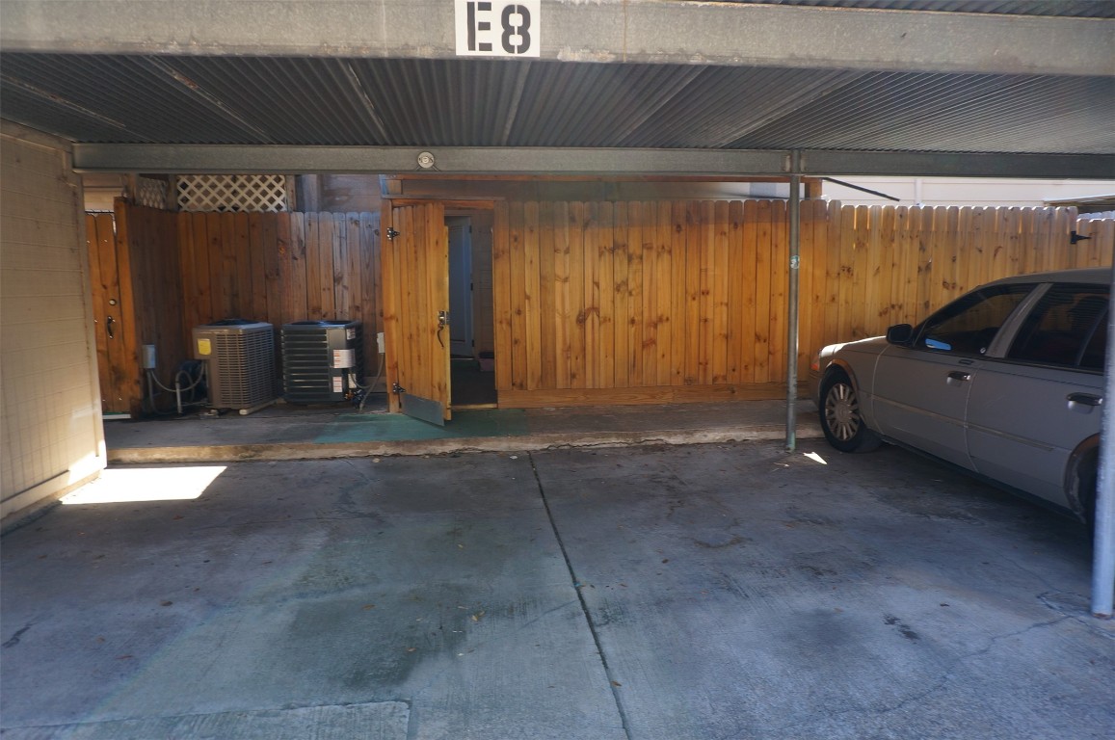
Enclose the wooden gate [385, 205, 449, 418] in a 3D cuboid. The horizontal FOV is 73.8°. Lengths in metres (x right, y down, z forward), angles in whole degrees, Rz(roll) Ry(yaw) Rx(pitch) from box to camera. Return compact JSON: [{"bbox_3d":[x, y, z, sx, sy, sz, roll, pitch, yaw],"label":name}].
[{"bbox_3d":[-1.300,-0.529,6.852,0.080,1.977,0.955,-6,9,-39],"label":"wooden gate"}]

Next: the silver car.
[{"bbox_3d":[3.283,0.095,4.218,1.980,1.440,5.380,-1,7,-3],"label":"silver car"}]

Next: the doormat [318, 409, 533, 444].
[{"bbox_3d":[-1.154,0.484,6.648,1.762,0.015,1.318,-1,7,-6],"label":"doormat"}]

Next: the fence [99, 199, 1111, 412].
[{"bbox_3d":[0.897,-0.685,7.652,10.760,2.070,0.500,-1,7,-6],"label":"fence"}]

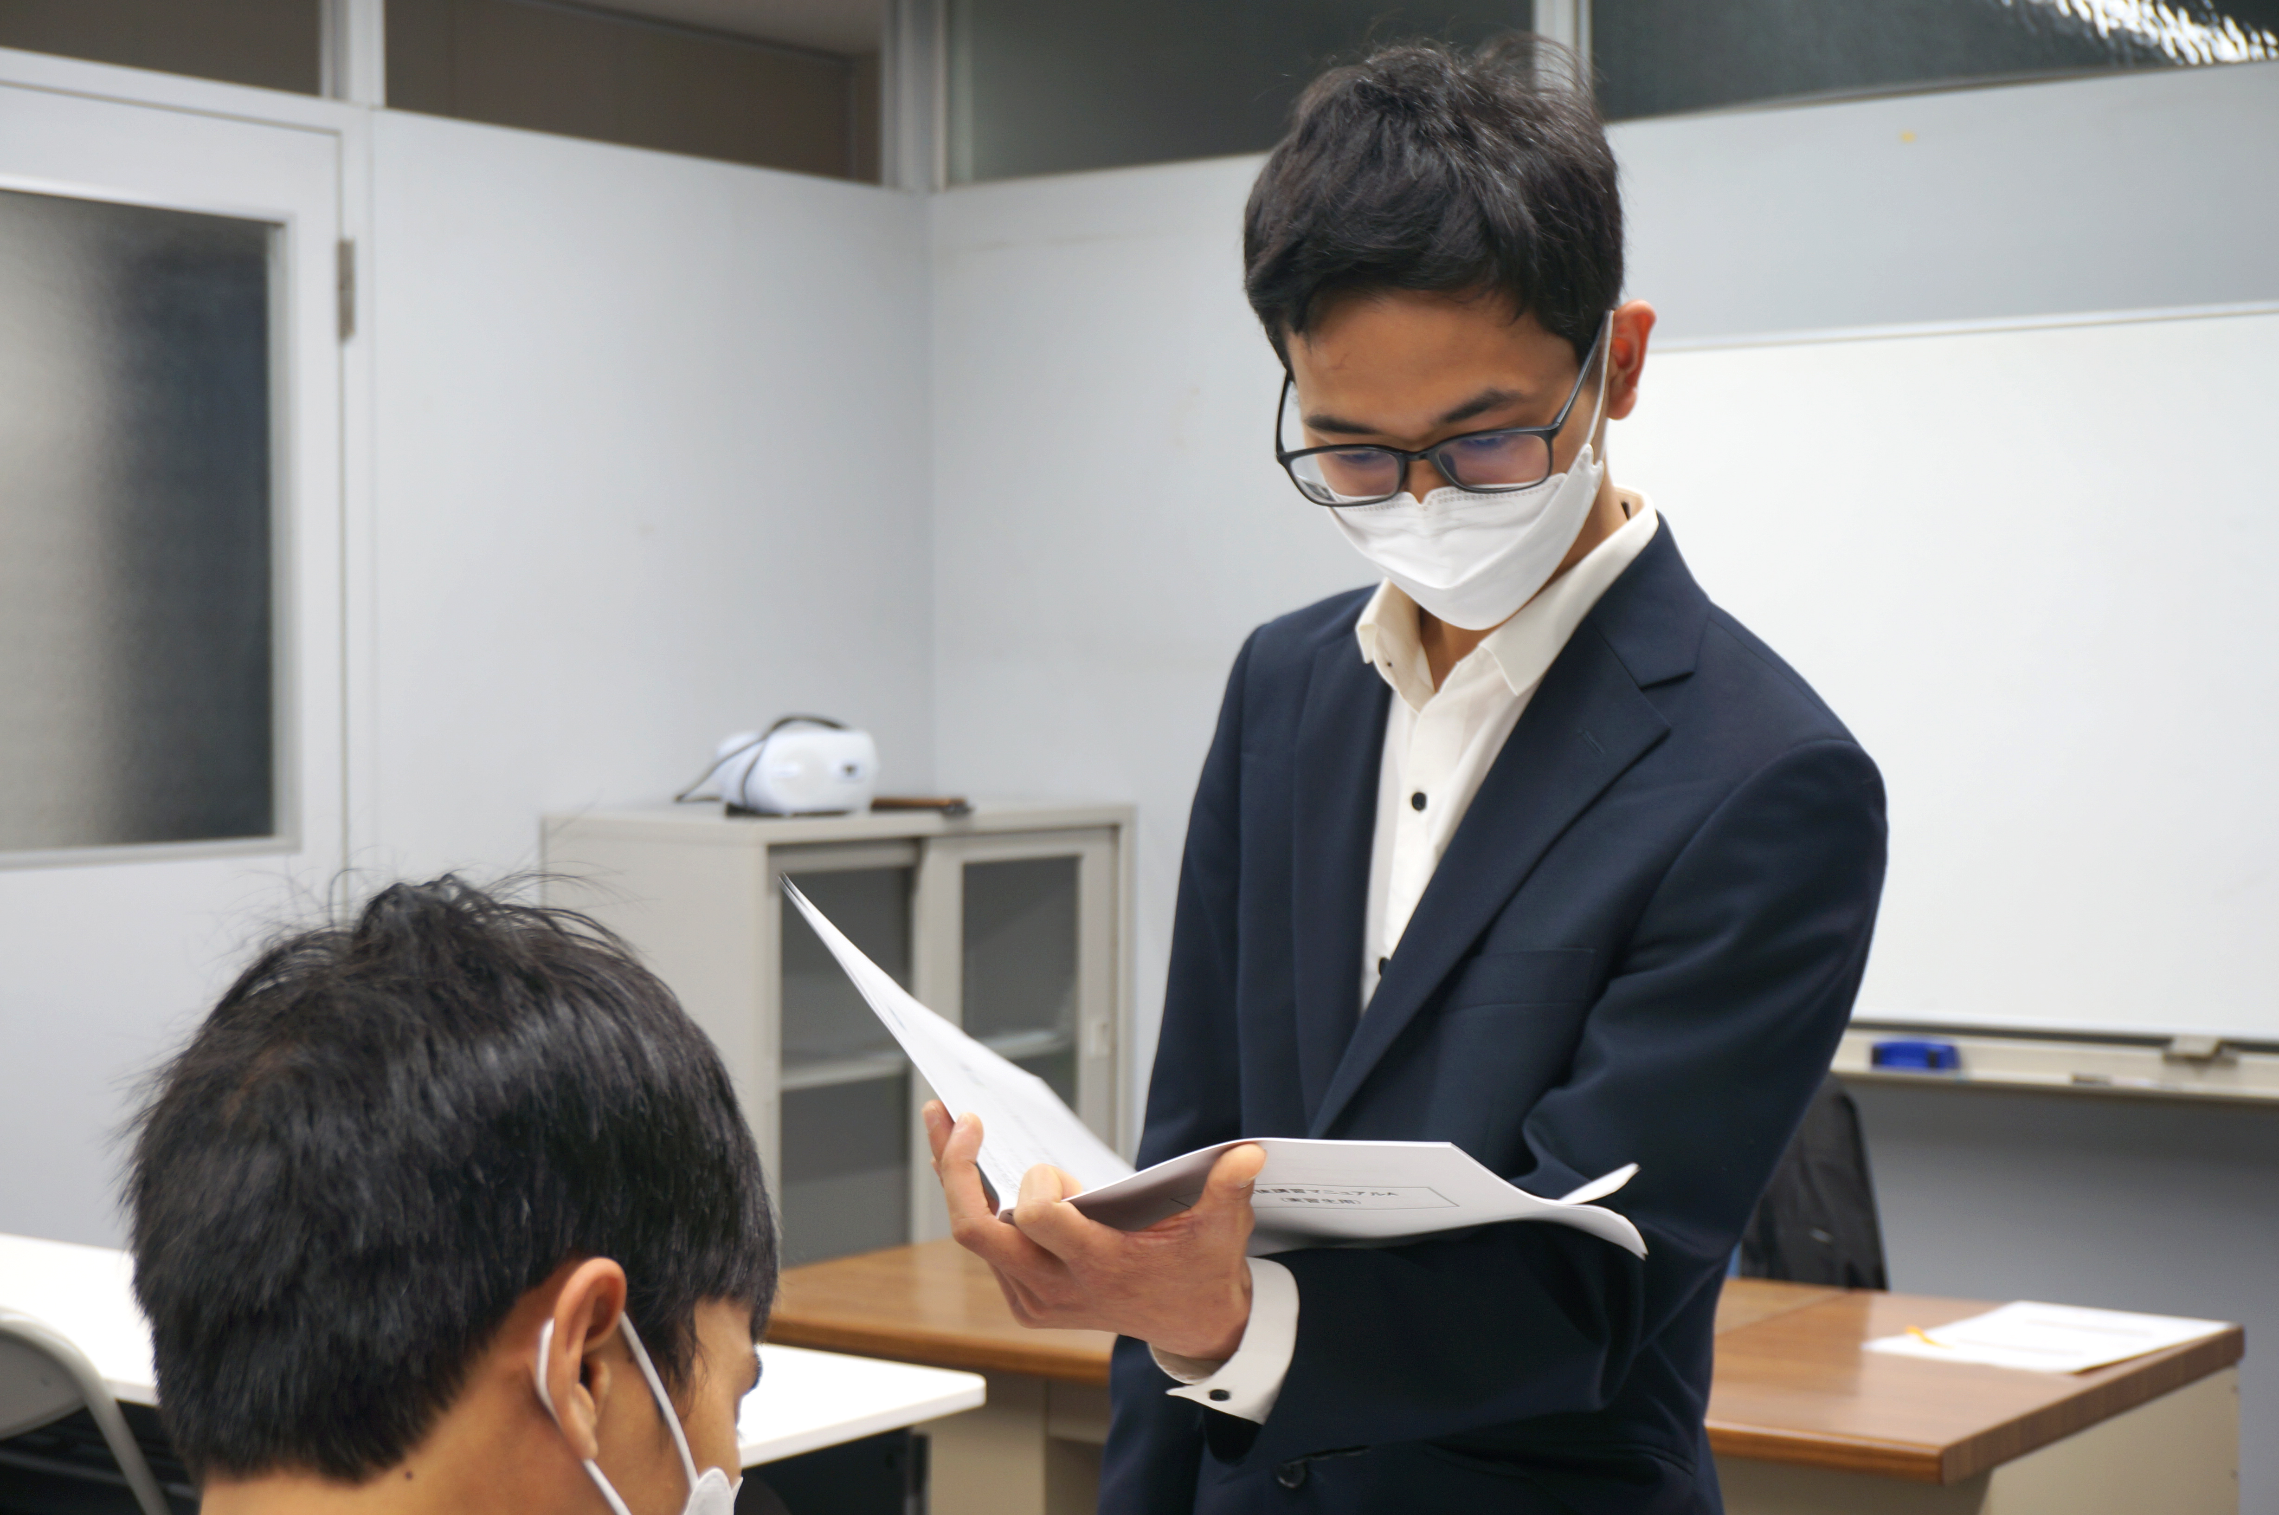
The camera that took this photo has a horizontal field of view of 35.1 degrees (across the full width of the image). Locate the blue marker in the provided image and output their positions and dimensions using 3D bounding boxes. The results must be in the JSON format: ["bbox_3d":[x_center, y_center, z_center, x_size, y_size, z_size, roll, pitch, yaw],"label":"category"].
[{"bbox_3d":[1.028,0.395,4.774,0.100,0.036,0.058,1,2,35],"label":"blue marker"}]

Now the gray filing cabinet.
[{"bbox_3d":[-0.420,0.643,5.304,0.400,1.130,0.880,1,2,35],"label":"gray filing cabinet"}]

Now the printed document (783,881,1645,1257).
[{"bbox_3d":[0.029,0.190,1.689,0.355,0.135,0.297,12,-16,28],"label":"printed document"}]

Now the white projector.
[{"bbox_3d":[-0.490,0.023,5.170,0.205,0.120,0.150,-2,2,-40],"label":"white projector"}]

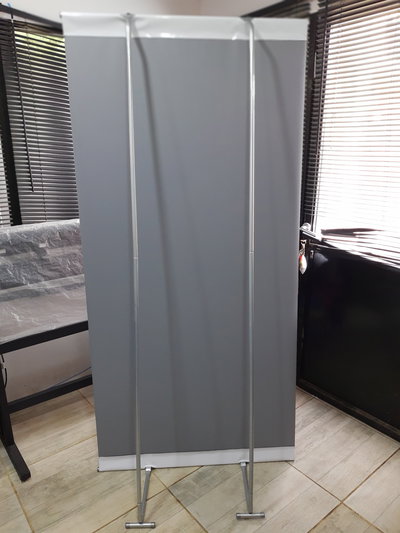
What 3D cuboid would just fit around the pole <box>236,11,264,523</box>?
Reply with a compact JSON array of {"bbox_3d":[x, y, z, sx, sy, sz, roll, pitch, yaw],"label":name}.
[{"bbox_3d":[0.188,0.035,1.581,0.119,1.970,0.345,-1,11,-4],"label":"pole"}]

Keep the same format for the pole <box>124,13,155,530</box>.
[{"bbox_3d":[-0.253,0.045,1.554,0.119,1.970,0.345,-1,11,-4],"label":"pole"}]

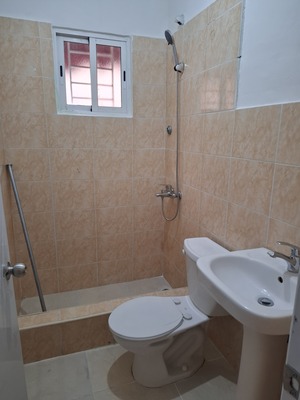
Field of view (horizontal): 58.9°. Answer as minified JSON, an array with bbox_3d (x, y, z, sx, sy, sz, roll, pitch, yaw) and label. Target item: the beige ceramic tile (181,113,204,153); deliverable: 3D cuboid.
[{"bbox_3d":[0.293,-0.457,1.846,0.010,0.248,0.319,-4,14,-19],"label":"beige ceramic tile"}]

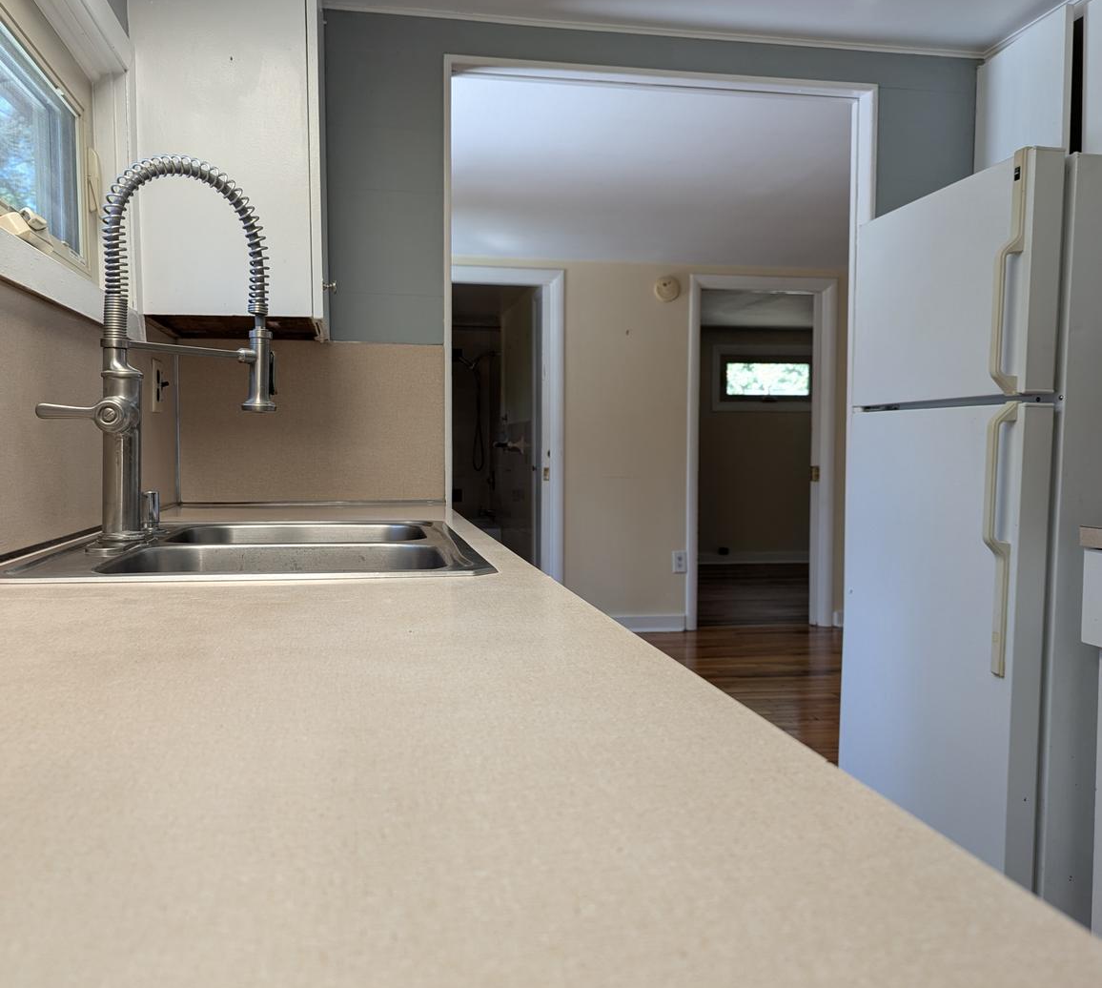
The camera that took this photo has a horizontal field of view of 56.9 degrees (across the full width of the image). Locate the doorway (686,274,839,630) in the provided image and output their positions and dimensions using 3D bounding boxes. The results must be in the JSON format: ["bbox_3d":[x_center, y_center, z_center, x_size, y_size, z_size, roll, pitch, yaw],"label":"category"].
[{"bbox_3d":[1.236,-0.236,6.028,0.916,2.057,0.150,0,3,-10],"label":"doorway"}]

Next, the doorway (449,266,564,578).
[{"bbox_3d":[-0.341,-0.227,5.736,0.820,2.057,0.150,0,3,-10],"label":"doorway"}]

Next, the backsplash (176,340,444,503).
[{"bbox_3d":[-0.569,-0.170,2.453,0.630,0.386,0.020,0,3,-10],"label":"backsplash"}]

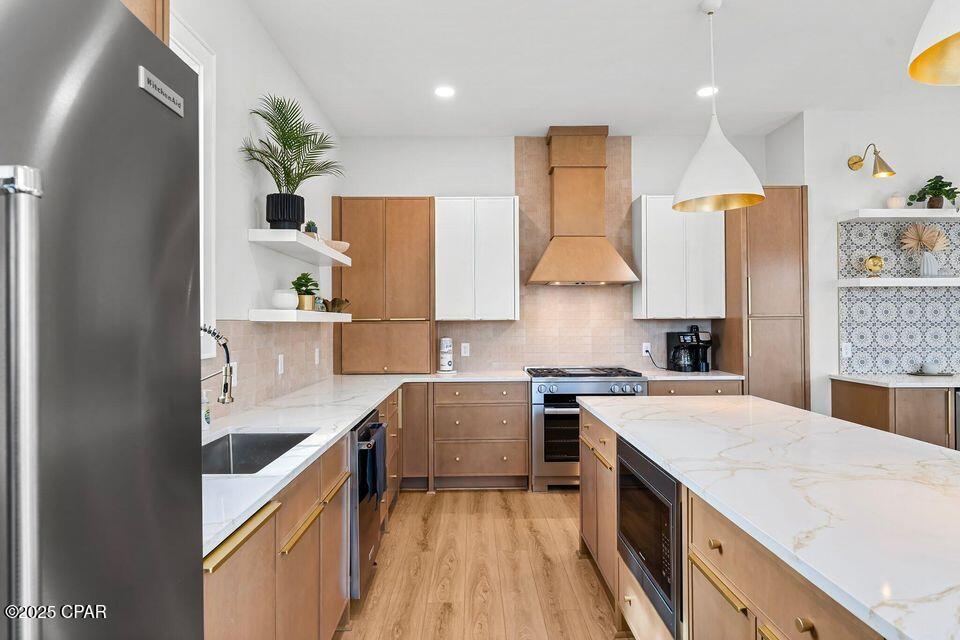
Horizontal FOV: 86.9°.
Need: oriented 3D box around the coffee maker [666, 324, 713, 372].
[{"bbox_3d":[1.868,0.262,4.521,0.310,0.390,0.260,0,0,-1],"label":"coffee maker"}]

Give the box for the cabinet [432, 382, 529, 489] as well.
[{"bbox_3d":[0.007,0.936,4.386,0.777,0.879,0.600,0,0,-1],"label":"cabinet"}]

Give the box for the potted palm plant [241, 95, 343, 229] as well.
[{"bbox_3d":[-1.021,-0.866,2.865,0.470,0.753,0.490,0,0,-1],"label":"potted palm plant"}]

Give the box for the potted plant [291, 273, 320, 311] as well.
[{"bbox_3d":[-1.107,-0.171,3.185,0.170,0.237,0.180,0,0,-1],"label":"potted plant"}]

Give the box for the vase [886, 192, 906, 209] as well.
[{"bbox_3d":[3.313,-0.936,4.031,0.157,0.160,0.157,0,0,-1],"label":"vase"}]

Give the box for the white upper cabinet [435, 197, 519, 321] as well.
[{"bbox_3d":[-0.029,-0.528,4.520,0.730,1.067,0.345,0,0,-1],"label":"white upper cabinet"}]

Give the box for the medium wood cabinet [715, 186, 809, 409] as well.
[{"bbox_3d":[2.422,0.147,4.434,0.544,2.492,0.560,0,0,-1],"label":"medium wood cabinet"}]

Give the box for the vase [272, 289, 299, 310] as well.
[{"bbox_3d":[-1.068,-0.108,2.786,0.146,0.116,0.146,0,0,-1],"label":"vase"}]

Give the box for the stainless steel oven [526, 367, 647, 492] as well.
[{"bbox_3d":[0.896,0.920,4.374,0.943,0.962,0.610,0,0,-1],"label":"stainless steel oven"}]

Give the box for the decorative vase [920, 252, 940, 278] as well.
[{"bbox_3d":[3.550,-0.442,4.023,0.120,0.210,0.120,0,0,-1],"label":"decorative vase"}]

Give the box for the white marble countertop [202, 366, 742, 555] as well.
[{"bbox_3d":[0.460,0.472,2.820,3.335,0.030,3.770,0,0,-1],"label":"white marble countertop"}]

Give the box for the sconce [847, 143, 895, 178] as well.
[{"bbox_3d":[3.052,-1.234,3.980,0.150,0.280,0.340,0,0,-1],"label":"sconce"}]

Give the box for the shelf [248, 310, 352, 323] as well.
[{"bbox_3d":[-1.089,-0.019,3.253,0.253,0.059,1.205,0,0,-1],"label":"shelf"}]

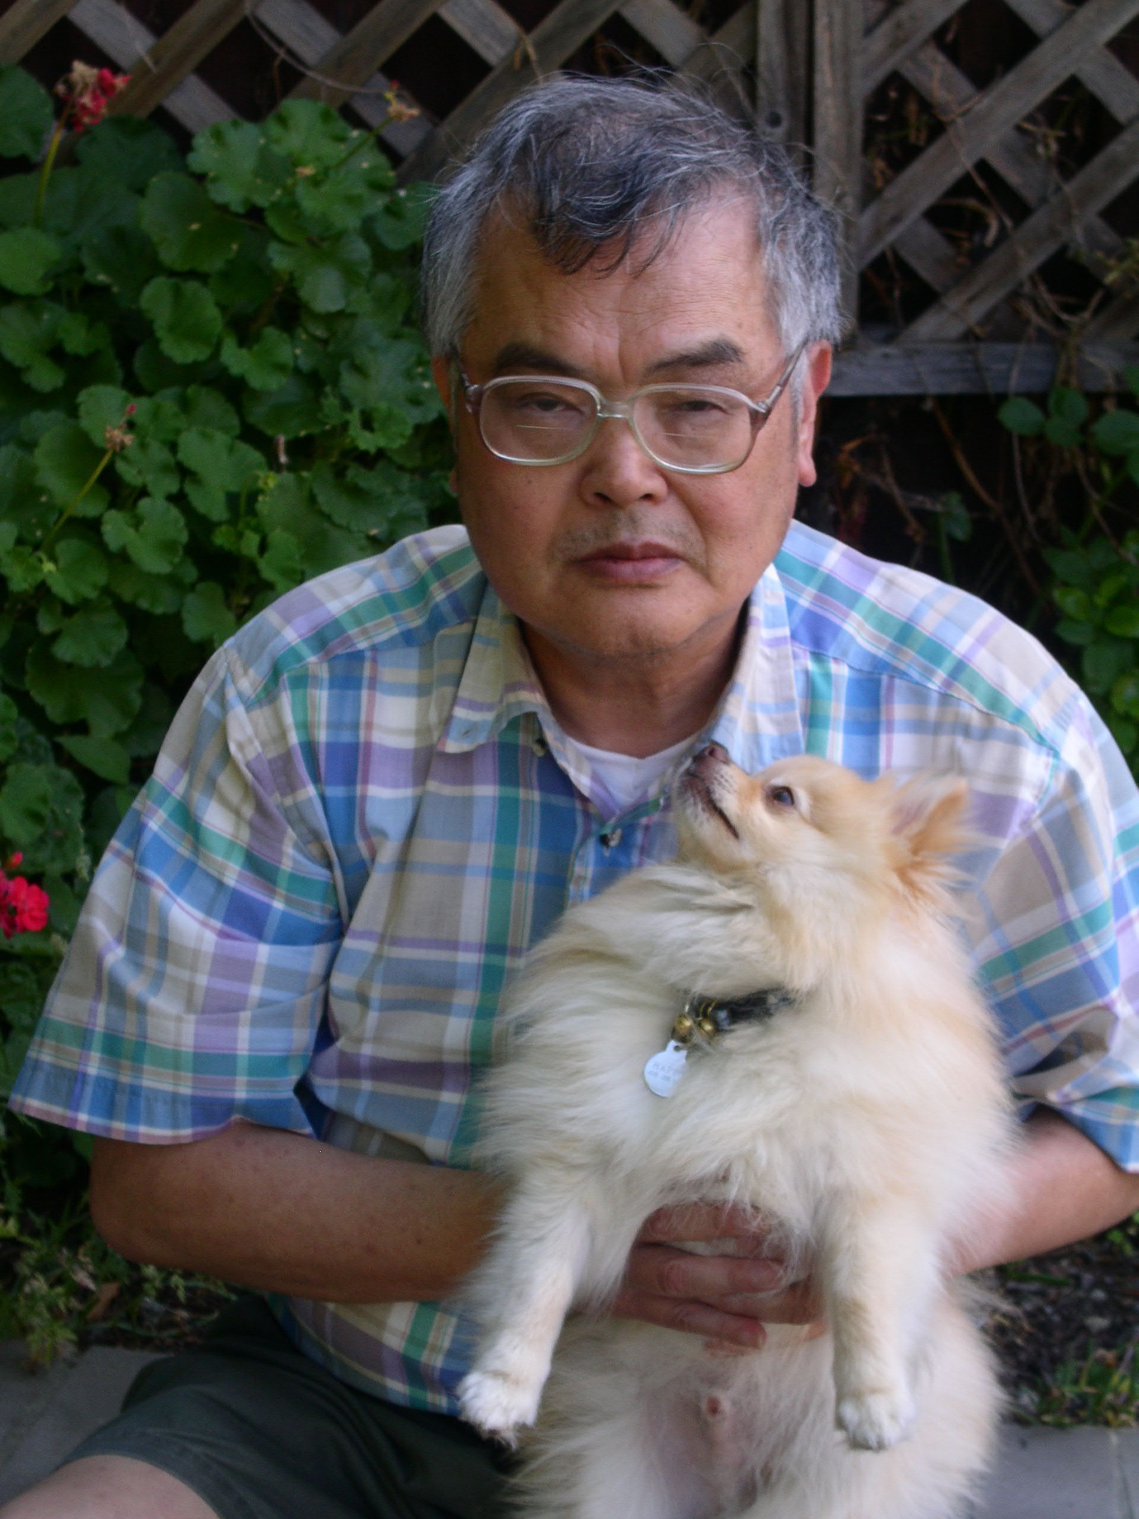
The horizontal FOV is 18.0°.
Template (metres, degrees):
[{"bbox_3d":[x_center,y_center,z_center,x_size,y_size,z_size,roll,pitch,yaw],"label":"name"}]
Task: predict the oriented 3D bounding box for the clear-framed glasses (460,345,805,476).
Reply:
[{"bbox_3d":[0.026,-0.171,1.616,0.141,0.050,0.143,3,22,4],"label":"clear-framed glasses"}]

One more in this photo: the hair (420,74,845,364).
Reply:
[{"bbox_3d":[0.031,-0.226,1.645,0.185,0.162,0.205,3,22,4],"label":"hair"}]

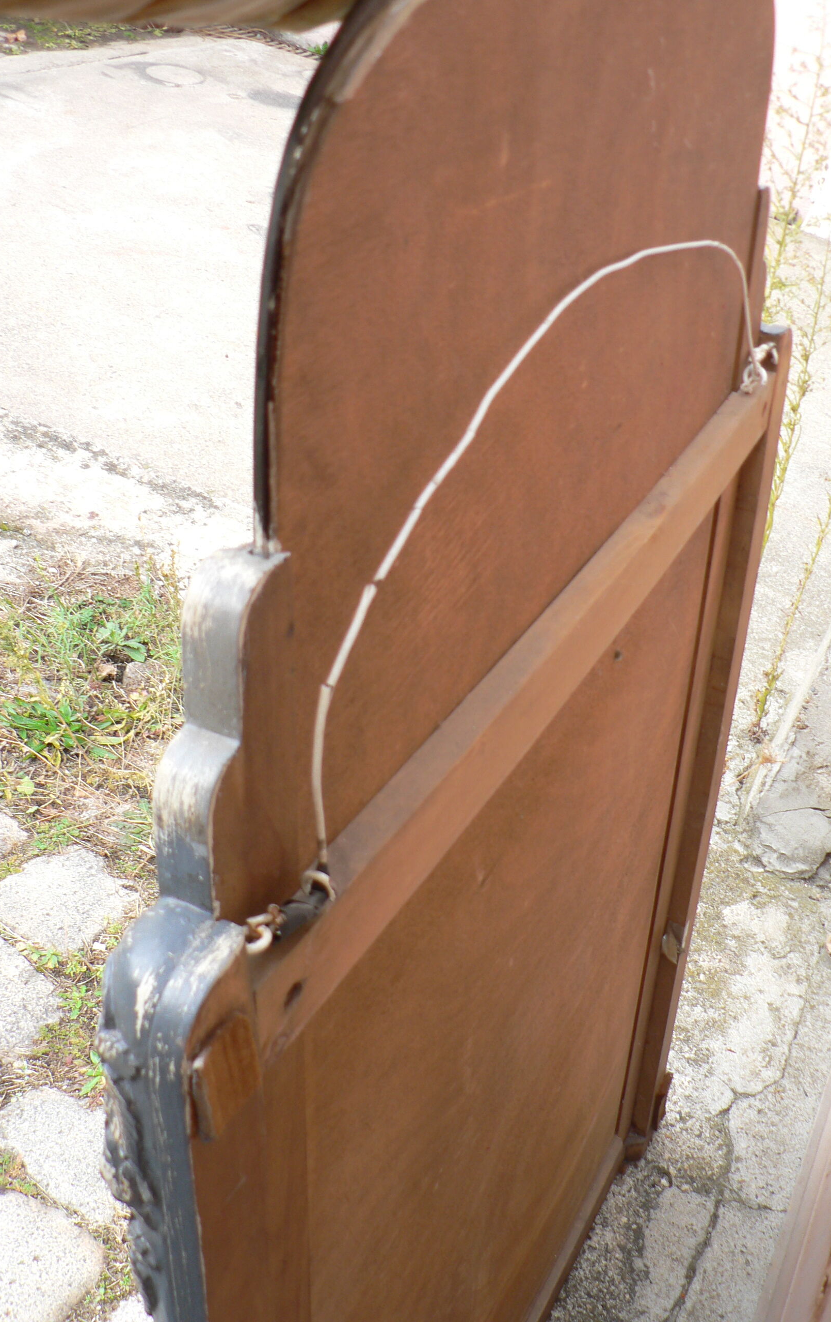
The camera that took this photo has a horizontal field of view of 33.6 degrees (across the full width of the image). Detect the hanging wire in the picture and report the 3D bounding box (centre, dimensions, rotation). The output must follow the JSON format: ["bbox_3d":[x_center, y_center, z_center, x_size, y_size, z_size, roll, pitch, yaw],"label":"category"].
[{"bbox_3d":[0.100,-0.125,0.692,0.025,0.158,0.594,17,36,22],"label":"hanging wire"}]

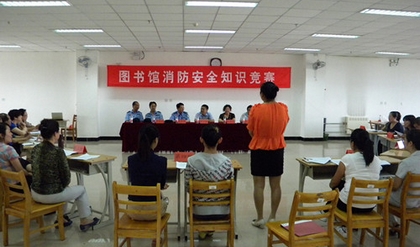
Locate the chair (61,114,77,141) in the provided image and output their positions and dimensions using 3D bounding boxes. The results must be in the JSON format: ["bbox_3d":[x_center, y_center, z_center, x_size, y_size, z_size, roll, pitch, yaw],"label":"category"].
[{"bbox_3d":[-4.394,0.165,10.600,0.470,0.810,0.410,0,4,-4],"label":"chair"}]

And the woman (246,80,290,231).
[{"bbox_3d":[0.664,0.350,3.907,0.490,1.650,0.360,0,4,-1],"label":"woman"}]

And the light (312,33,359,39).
[{"bbox_3d":[3.171,-2.187,8.530,1.170,0.070,0.270,0,4,-4],"label":"light"}]

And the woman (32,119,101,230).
[{"bbox_3d":[-1.562,0.570,3.561,0.470,1.240,0.790,4,6,39],"label":"woman"}]

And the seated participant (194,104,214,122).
[{"bbox_3d":[-0.146,0.125,9.453,0.530,1.265,0.714,0,4,-4],"label":"seated participant"}]

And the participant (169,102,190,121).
[{"bbox_3d":[-0.822,0.103,9.406,0.541,1.311,0.714,0,4,-4],"label":"participant"}]

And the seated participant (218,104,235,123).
[{"bbox_3d":[0.473,0.124,9.493,0.479,1.265,0.714,0,4,-4],"label":"seated participant"}]

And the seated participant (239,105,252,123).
[{"bbox_3d":[1.159,0.102,9.846,0.500,1.240,0.720,0,4,-4],"label":"seated participant"}]

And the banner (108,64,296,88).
[{"bbox_3d":[-0.311,-1.570,11.546,6.222,0.704,0.031,0,4,-4],"label":"banner"}]

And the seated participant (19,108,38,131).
[{"bbox_3d":[-3.510,0.331,6.713,0.714,1.244,0.510,0,4,-6],"label":"seated participant"}]

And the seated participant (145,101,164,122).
[{"bbox_3d":[-1.562,0.057,9.645,0.530,1.330,0.720,0,4,-4],"label":"seated participant"}]

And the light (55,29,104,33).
[{"bbox_3d":[-3.090,-2.185,8.043,1.170,0.070,0.270,0,4,-4],"label":"light"}]

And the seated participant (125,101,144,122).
[{"bbox_3d":[-2.041,0.086,9.324,0.500,1.346,0.714,0,4,-4],"label":"seated participant"}]

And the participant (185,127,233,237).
[{"bbox_3d":[-0.009,0.611,3.307,0.459,1.224,0.714,0,4,-2],"label":"participant"}]

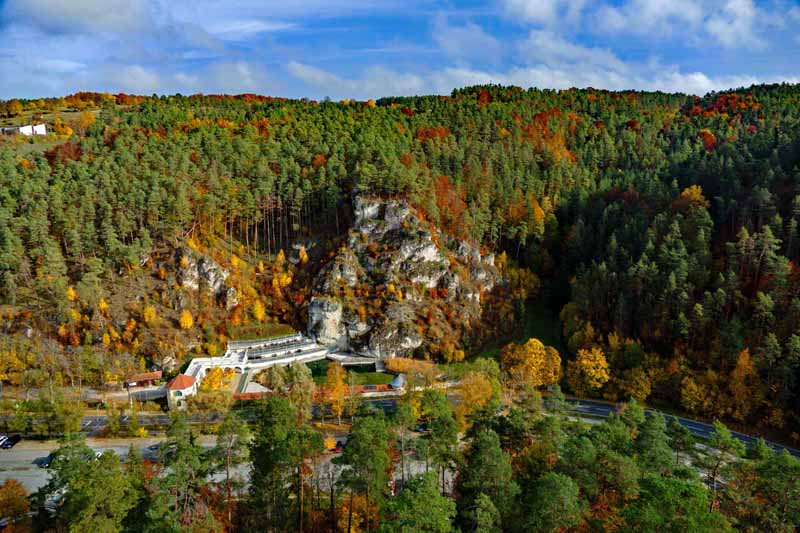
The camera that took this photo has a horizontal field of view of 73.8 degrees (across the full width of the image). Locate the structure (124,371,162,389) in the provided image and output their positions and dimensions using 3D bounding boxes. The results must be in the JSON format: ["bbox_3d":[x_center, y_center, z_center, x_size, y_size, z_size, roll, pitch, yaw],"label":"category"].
[{"bbox_3d":[-78.871,34.790,164.211,10.200,3.300,4.400,-3,10,-21],"label":"structure"}]

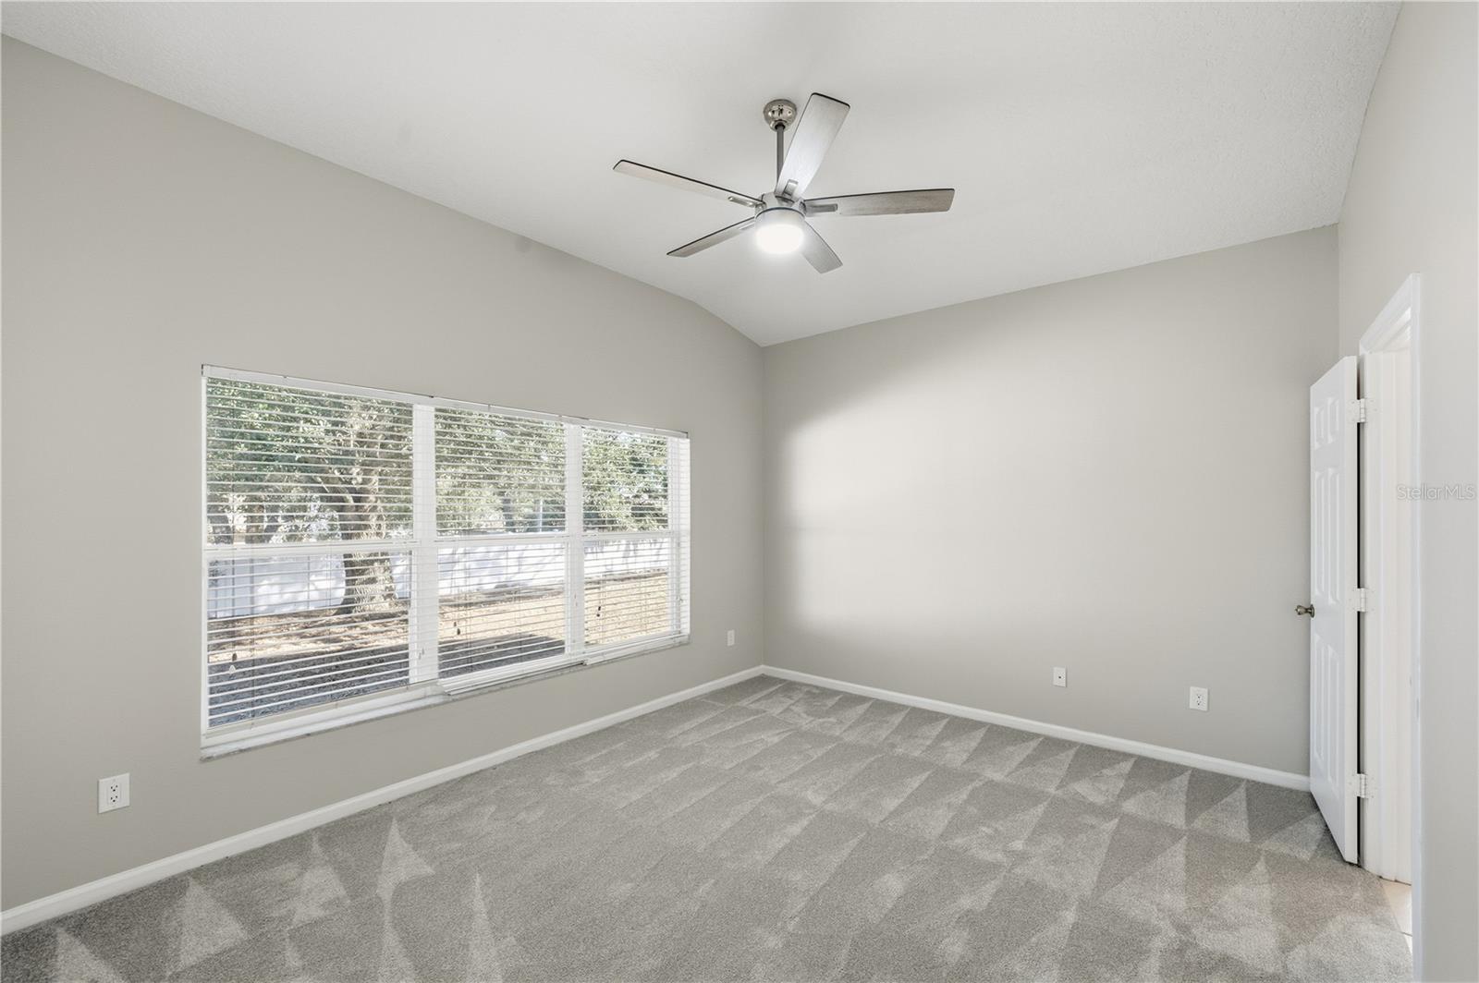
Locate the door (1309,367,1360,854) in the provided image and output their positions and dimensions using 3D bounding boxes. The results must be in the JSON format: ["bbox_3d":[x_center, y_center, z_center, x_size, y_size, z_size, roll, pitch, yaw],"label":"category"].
[{"bbox_3d":[2.678,0.483,2.597,0.042,2.040,0.710,0,-1,37],"label":"door"}]

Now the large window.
[{"bbox_3d":[-1.313,0.320,3.375,0.100,1.590,2.740,-1,-1,41],"label":"large window"}]

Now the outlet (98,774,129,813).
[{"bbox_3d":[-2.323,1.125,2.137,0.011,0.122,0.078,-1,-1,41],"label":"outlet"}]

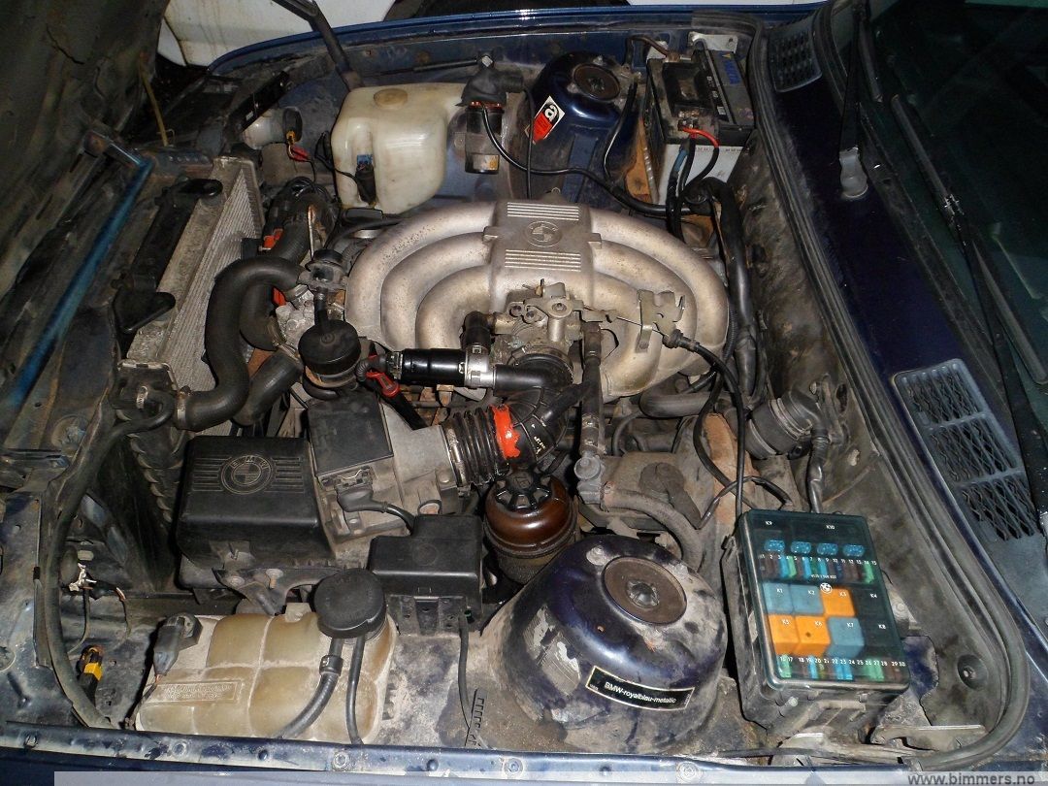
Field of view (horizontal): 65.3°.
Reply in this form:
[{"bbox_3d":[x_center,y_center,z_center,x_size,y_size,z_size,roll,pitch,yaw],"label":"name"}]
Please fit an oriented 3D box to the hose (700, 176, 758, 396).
[{"bbox_3d":[0.322,-0.173,1.264,0.054,0.072,0.441,1,49,0],"label":"hose"}]

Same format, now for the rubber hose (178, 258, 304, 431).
[{"bbox_3d":[-0.380,-0.079,1.095,0.113,0.094,0.345,1,49,0],"label":"rubber hose"}]

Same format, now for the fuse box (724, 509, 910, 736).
[{"bbox_3d":[0.294,0.239,0.859,0.135,0.120,0.185,1,49,0],"label":"fuse box"}]

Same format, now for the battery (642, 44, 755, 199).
[{"bbox_3d":[0.345,-0.535,1.675,0.175,0.185,0.278,1,49,0],"label":"battery"}]

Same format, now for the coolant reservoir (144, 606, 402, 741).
[{"bbox_3d":[-0.256,0.312,0.849,0.240,0.130,0.145,1,49,0],"label":"coolant reservoir"}]

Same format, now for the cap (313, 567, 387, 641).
[{"bbox_3d":[-0.179,0.217,0.842,0.071,0.030,0.071,0,49,0],"label":"cap"}]

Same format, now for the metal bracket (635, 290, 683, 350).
[{"bbox_3d":[0.170,-0.089,1.025,0.057,0.060,0.050,1,49,0],"label":"metal bracket"}]

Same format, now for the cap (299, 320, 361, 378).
[{"bbox_3d":[-0.252,-0.057,1.064,0.077,0.040,0.077,0,49,0],"label":"cap"}]

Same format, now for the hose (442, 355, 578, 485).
[{"bbox_3d":[-0.017,0.034,1.004,0.160,0.110,0.140,1,49,0],"label":"hose"}]

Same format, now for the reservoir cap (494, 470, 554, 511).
[{"bbox_3d":[-0.001,0.111,0.917,0.064,0.030,0.064,1,49,0],"label":"reservoir cap"}]

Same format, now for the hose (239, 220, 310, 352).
[{"bbox_3d":[-0.390,-0.173,1.283,0.071,0.078,0.250,1,49,0],"label":"hose"}]

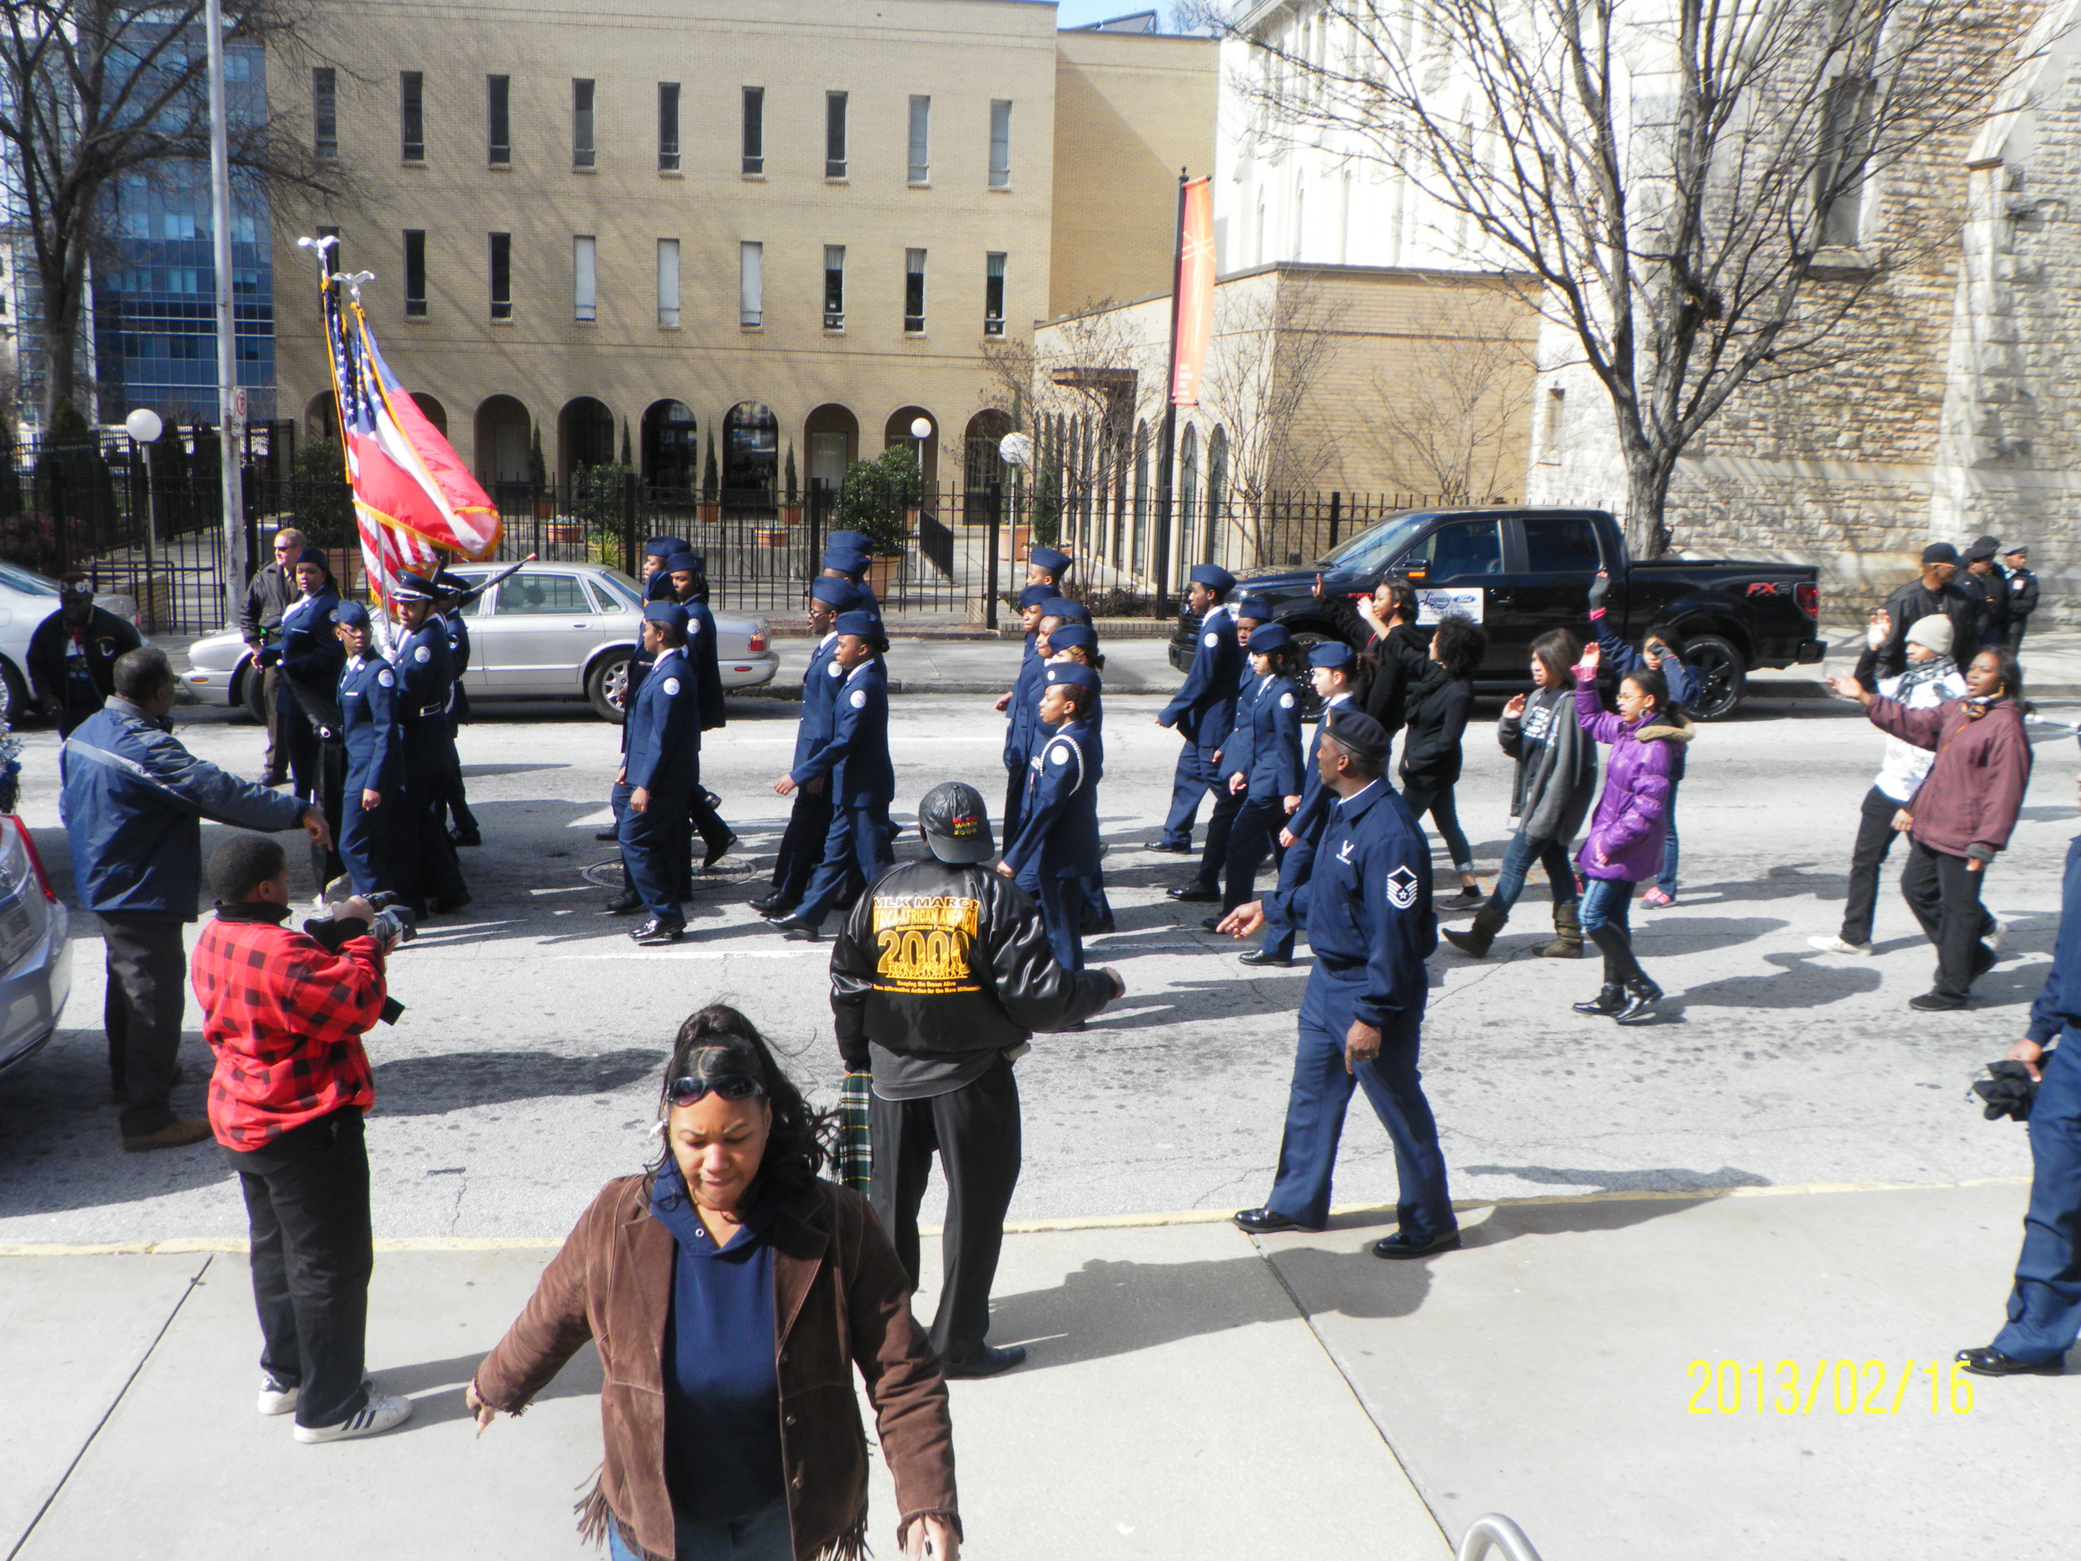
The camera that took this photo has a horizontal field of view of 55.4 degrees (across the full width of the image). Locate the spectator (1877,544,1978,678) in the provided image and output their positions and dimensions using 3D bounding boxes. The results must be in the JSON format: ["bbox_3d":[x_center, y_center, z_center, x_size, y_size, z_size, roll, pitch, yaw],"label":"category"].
[{"bbox_3d":[6.366,-0.783,14.452,0.580,1.850,0.360,1,11,-3],"label":"spectator"}]

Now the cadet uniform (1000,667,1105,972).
[{"bbox_3d":[0.046,0.243,9.125,0.490,1.568,0.460,0,11,-8],"label":"cadet uniform"}]

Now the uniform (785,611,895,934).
[{"bbox_3d":[-1.059,-0.032,10.299,0.702,1.710,0.520,0,11,-9],"label":"uniform"}]

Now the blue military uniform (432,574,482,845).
[{"bbox_3d":[-3.764,-0.454,12.601,0.437,1.744,0.520,-4,12,-26],"label":"blue military uniform"}]

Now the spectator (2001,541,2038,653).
[{"bbox_3d":[10.433,-1.735,21.164,0.480,1.660,0.360,2,9,2],"label":"spectator"}]

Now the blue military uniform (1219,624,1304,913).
[{"bbox_3d":[1.176,-0.044,10.693,0.430,1.593,0.450,0,11,-8],"label":"blue military uniform"}]

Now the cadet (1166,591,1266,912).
[{"bbox_3d":[1.033,-0.174,11.226,0.592,1.749,0.520,-2,11,-17],"label":"cadet"}]

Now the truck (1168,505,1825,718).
[{"bbox_3d":[4.246,-1.669,18.595,5.890,1.940,2.050,0,11,-9],"label":"truck"}]

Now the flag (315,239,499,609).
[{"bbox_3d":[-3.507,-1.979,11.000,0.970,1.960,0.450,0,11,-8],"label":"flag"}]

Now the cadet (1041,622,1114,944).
[{"bbox_3d":[0.135,-0.011,10.739,0.528,1.682,0.520,0,11,-10],"label":"cadet"}]

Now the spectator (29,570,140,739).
[{"bbox_3d":[-5.057,-0.230,10.573,0.580,1.730,0.380,1,11,-7],"label":"spectator"}]

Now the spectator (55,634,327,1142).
[{"bbox_3d":[-3.182,0.412,7.504,0.924,1.829,0.700,-9,15,-44],"label":"spectator"}]

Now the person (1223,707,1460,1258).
[{"bbox_3d":[0.965,0.646,6.415,0.741,1.790,0.600,-1,11,-13],"label":"person"}]

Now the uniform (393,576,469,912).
[{"bbox_3d":[-3.227,-0.183,10.541,0.400,1.848,0.520,-5,12,-31],"label":"uniform"}]

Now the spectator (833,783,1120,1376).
[{"bbox_3d":[-0.182,0.846,5.608,0.800,1.730,0.500,2,9,5],"label":"spectator"}]

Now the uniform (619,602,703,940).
[{"bbox_3d":[-1.922,-0.042,10.002,0.450,1.713,0.500,0,11,-8],"label":"uniform"}]

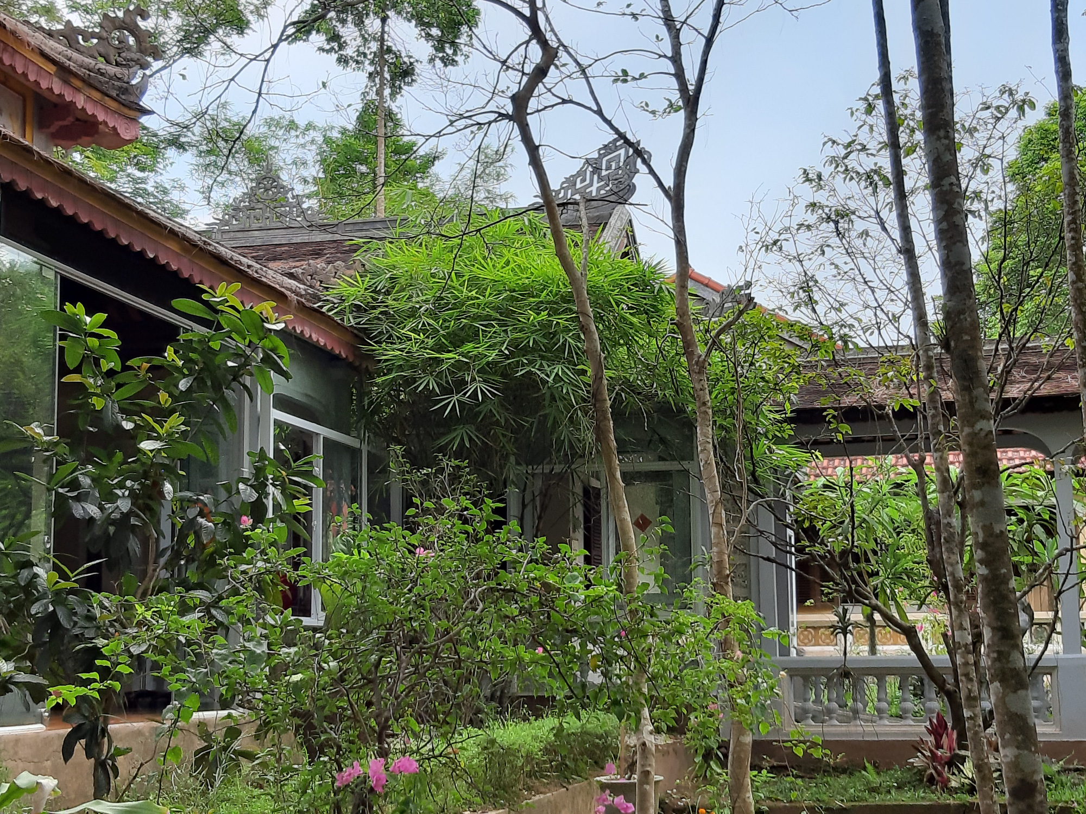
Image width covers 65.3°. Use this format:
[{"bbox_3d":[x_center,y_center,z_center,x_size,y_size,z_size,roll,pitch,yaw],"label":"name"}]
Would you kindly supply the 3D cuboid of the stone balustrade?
[{"bbox_3d":[3.566,2.734,8.100,2.570,0.710,0.180,-1,-6,6],"label":"stone balustrade"}]

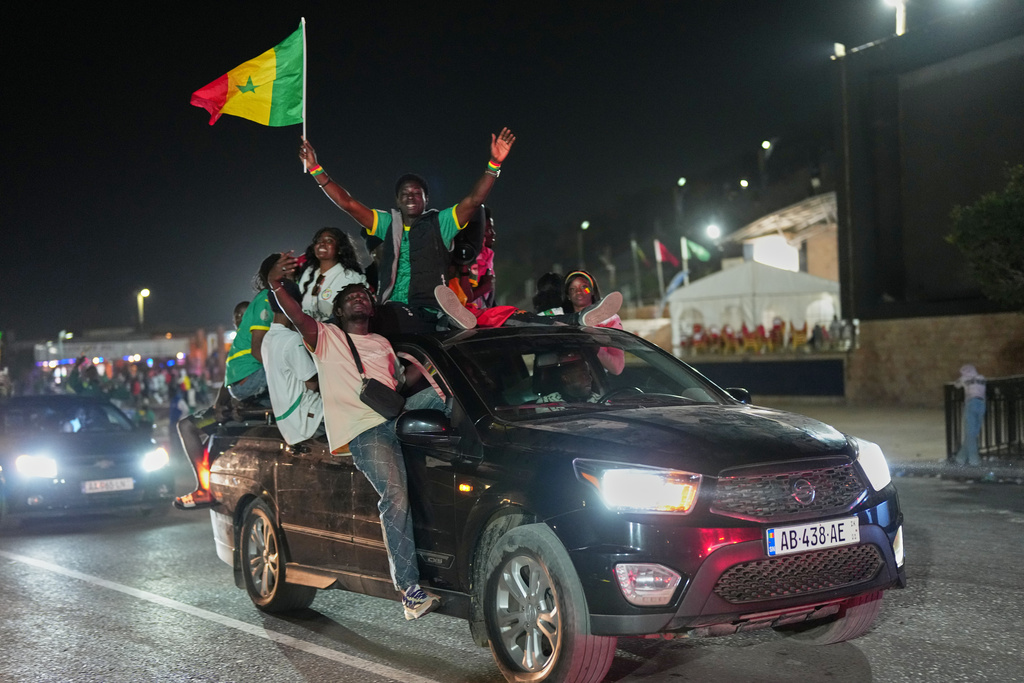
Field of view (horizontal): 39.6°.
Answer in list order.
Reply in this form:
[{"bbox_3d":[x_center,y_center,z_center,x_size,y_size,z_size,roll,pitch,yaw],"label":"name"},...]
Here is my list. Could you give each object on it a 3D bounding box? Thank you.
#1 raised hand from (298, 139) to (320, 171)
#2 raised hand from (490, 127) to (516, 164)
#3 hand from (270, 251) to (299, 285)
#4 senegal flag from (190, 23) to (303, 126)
[{"bbox_3d":[-1.147,-1.055,8.000,0.100,0.180,0.090,-10,3,24],"label":"raised hand"},{"bbox_3d":[-0.048,-1.096,7.950,0.130,0.195,0.070,13,6,1],"label":"raised hand"},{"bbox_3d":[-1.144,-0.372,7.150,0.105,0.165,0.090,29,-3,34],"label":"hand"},{"bbox_3d":[-1.512,-1.521,8.100,0.630,0.570,0.220,-2,-1,9],"label":"senegal flag"}]

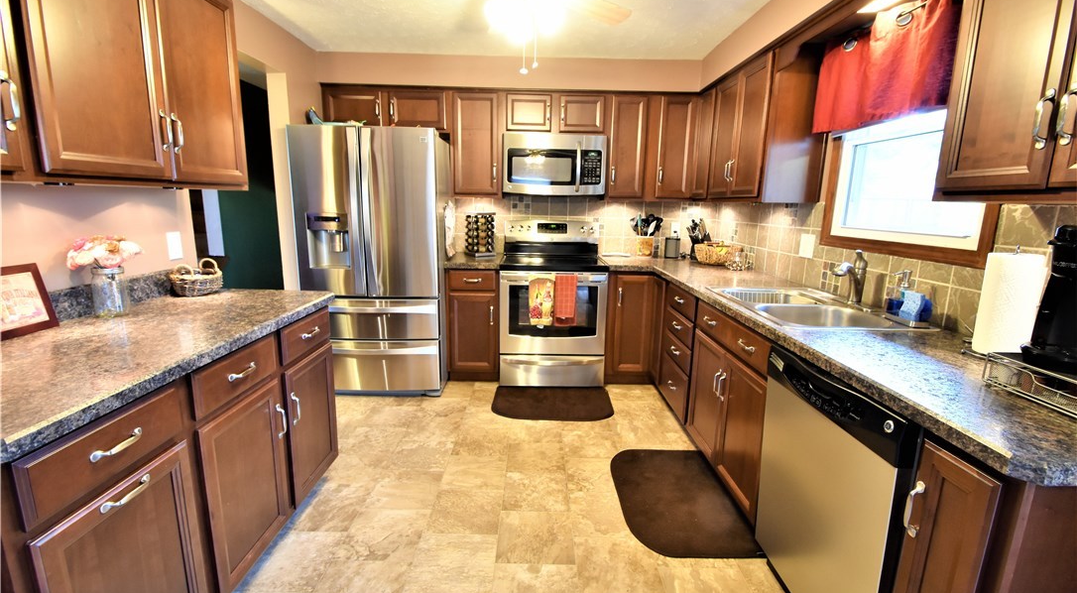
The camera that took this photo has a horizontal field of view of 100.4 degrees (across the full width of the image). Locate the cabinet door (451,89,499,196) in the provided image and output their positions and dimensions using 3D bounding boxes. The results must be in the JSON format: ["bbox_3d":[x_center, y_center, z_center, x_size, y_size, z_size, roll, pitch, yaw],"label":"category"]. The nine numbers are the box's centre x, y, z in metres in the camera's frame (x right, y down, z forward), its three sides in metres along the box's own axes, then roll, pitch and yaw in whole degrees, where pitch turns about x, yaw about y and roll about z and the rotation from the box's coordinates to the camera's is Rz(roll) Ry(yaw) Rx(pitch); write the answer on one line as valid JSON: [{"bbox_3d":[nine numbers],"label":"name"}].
[{"bbox_3d":[-0.457,-1.110,3.289,0.322,0.709,0.024,1,11,-1],"label":"cabinet door"}]

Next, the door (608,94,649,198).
[{"bbox_3d":[0.661,-1.090,3.309,0.253,0.709,0.024,1,11,-1],"label":"door"}]

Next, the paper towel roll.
[{"bbox_3d":[1.385,0.013,1.323,0.125,0.280,0.125,1,11,0],"label":"paper towel roll"}]

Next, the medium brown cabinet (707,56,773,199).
[{"bbox_3d":[1.300,-0.923,2.569,0.330,0.740,0.740,1,11,-1],"label":"medium brown cabinet"}]

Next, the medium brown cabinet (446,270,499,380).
[{"bbox_3d":[-0.469,0.178,3.501,0.370,0.860,0.600,1,11,-1],"label":"medium brown cabinet"}]

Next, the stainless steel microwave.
[{"bbox_3d":[0.116,-0.989,3.444,0.756,0.420,0.380,1,11,-1],"label":"stainless steel microwave"}]

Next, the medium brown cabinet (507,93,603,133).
[{"bbox_3d":[0.123,-1.353,3.401,0.750,0.295,0.320,1,11,-1],"label":"medium brown cabinet"}]

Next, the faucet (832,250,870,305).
[{"bbox_3d":[1.349,-0.079,1.954,0.220,0.235,0.070,-5,13,-27],"label":"faucet"}]

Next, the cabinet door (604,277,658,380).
[{"bbox_3d":[0.677,0.215,3.274,0.305,0.765,0.040,1,11,-1],"label":"cabinet door"}]

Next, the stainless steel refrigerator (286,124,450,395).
[{"bbox_3d":[-1.115,-0.249,3.287,0.900,1.770,0.800,1,11,-1],"label":"stainless steel refrigerator"}]

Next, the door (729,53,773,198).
[{"bbox_3d":[1.171,-0.910,2.472,0.024,0.709,0.359,1,11,-1],"label":"door"}]

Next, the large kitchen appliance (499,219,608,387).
[{"bbox_3d":[0.104,0.035,3.441,0.760,1.195,0.690,1,11,-1],"label":"large kitchen appliance"}]

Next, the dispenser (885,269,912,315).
[{"bbox_3d":[1.370,-0.007,1.690,0.087,0.178,0.074,1,11,-1],"label":"dispenser"}]

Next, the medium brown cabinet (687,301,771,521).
[{"bbox_3d":[1.081,0.446,1.935,0.610,0.770,0.700,1,11,-1],"label":"medium brown cabinet"}]

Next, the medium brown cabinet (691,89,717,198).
[{"bbox_3d":[1.161,-1.048,3.158,0.024,0.703,0.325,1,11,-1],"label":"medium brown cabinet"}]

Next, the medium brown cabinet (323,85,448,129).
[{"bbox_3d":[-1.096,-1.377,3.380,0.908,0.305,0.320,1,11,-1],"label":"medium brown cabinet"}]

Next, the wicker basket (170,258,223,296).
[{"bbox_3d":[-1.515,-0.089,1.999,0.160,0.135,0.275,-2,12,-13],"label":"wicker basket"}]

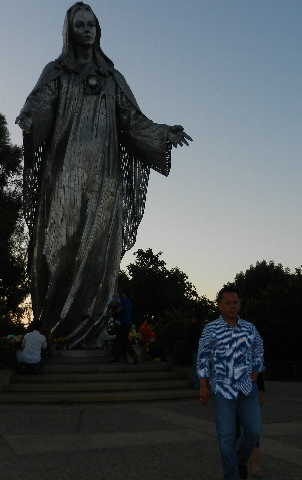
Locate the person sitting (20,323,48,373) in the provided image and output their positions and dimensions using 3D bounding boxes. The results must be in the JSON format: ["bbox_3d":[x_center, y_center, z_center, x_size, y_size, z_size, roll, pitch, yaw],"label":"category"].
[{"bbox_3d":[-2.635,2.404,11.909,0.580,1.100,0.680,0,-11,3],"label":"person sitting"}]

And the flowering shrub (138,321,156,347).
[{"bbox_3d":[-0.112,2.301,13.204,0.460,0.630,0.440,2,-11,-11],"label":"flowering shrub"}]

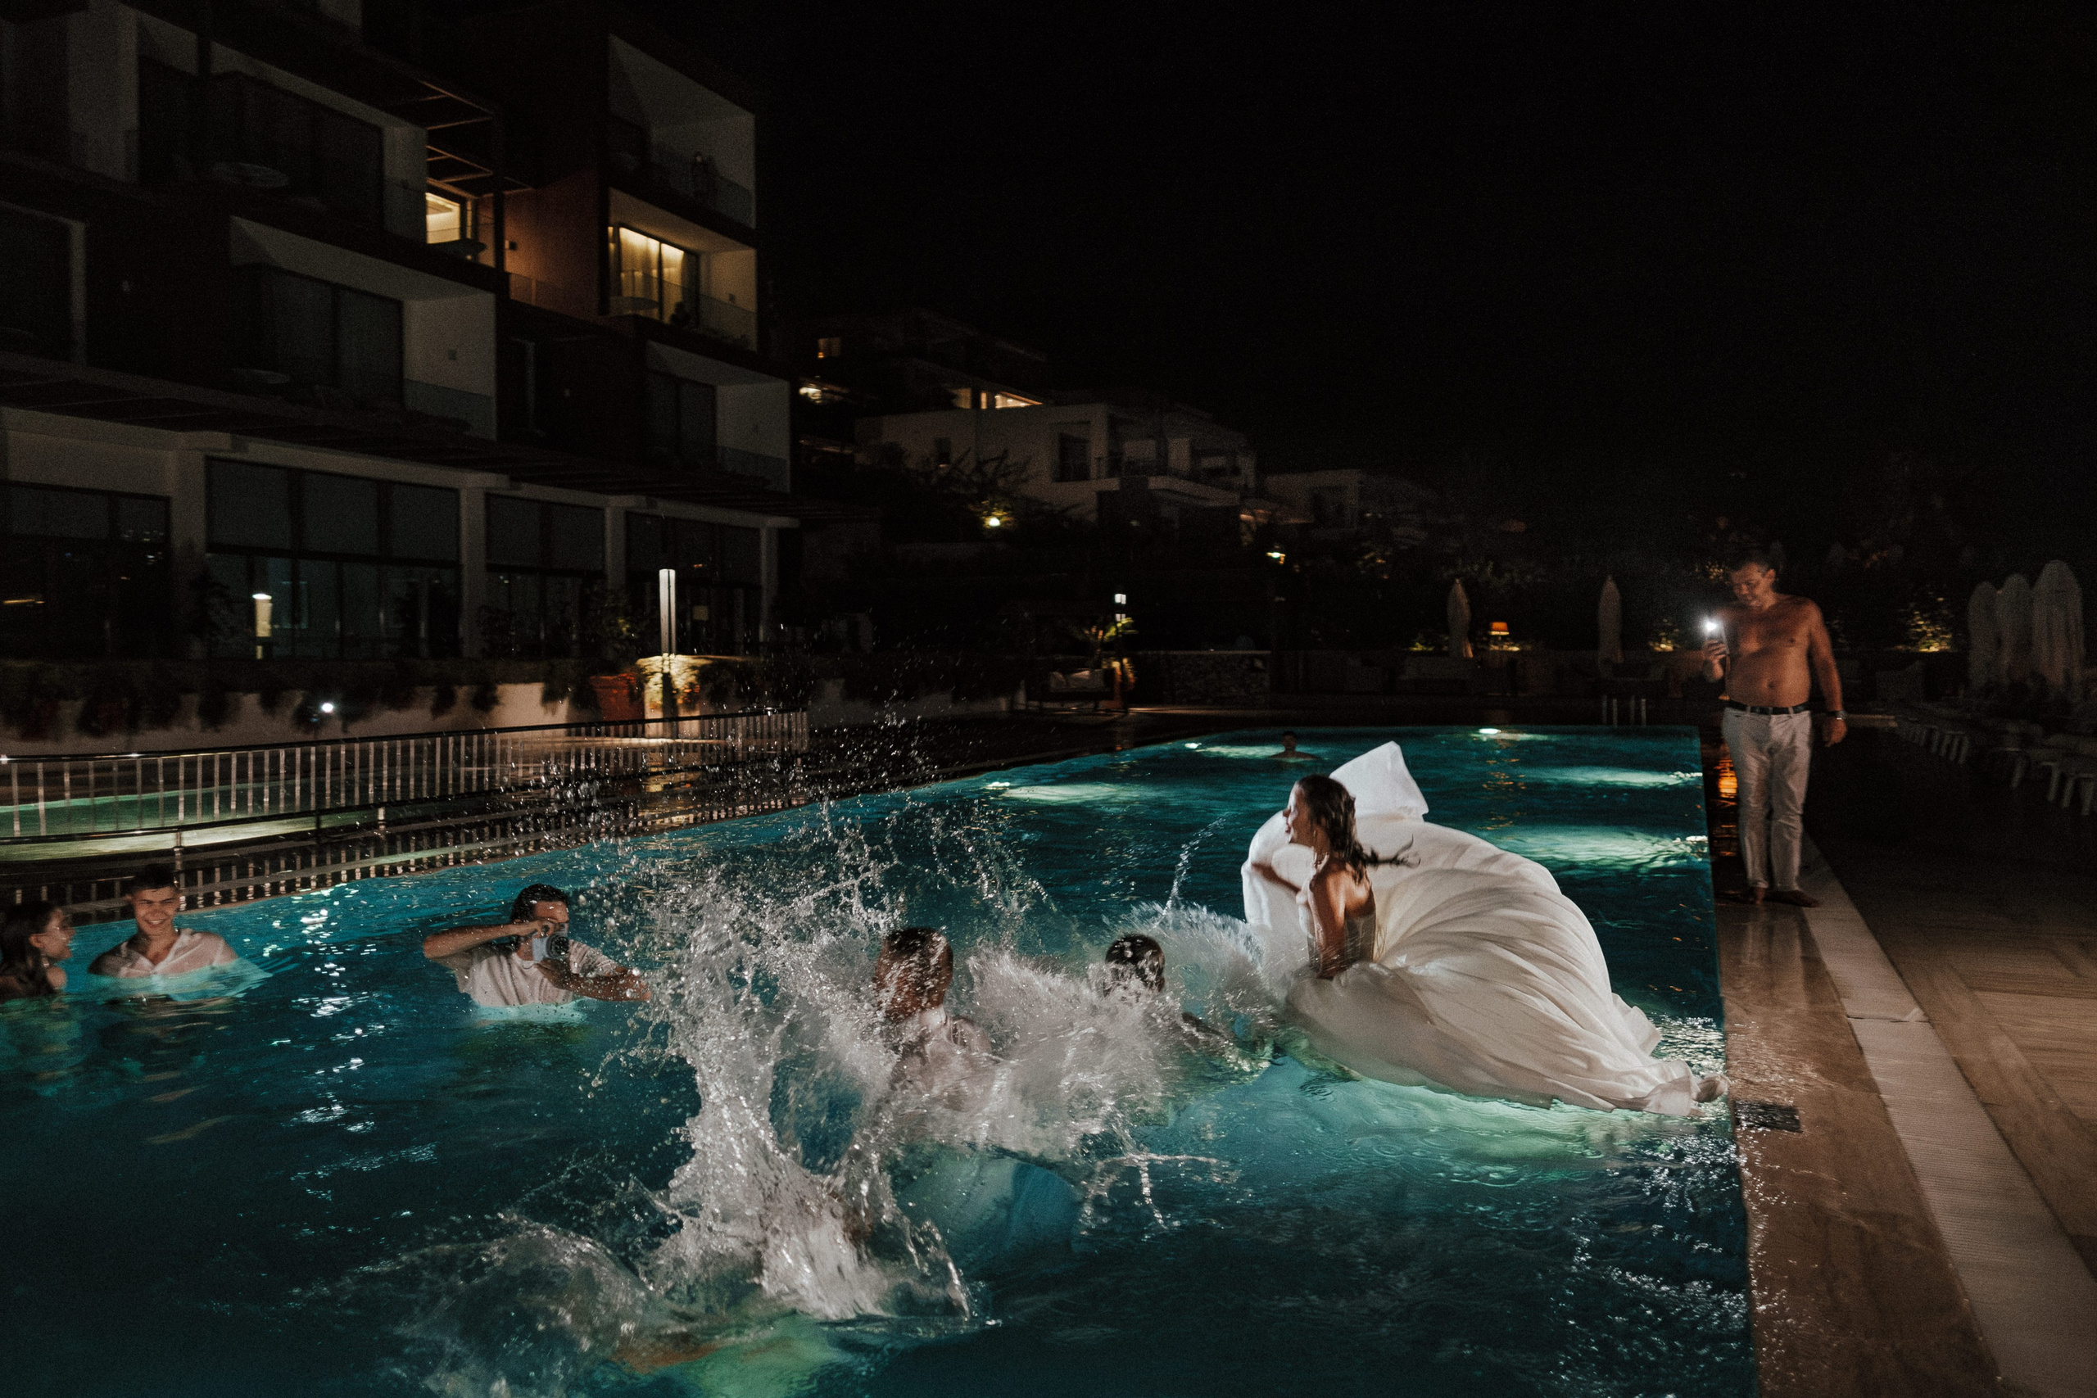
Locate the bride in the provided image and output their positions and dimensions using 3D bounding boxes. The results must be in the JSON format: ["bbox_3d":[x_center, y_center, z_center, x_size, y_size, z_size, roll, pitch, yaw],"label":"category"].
[{"bbox_3d":[1.266,0.664,4.307,1.390,1.020,0.810,1,2,25],"label":"bride"}]

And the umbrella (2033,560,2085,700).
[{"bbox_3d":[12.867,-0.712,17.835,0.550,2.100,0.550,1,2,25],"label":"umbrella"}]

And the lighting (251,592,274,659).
[{"bbox_3d":[-11.978,-1.084,21.318,0.260,1.100,0.260,1,2,25],"label":"lighting"}]

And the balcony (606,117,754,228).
[{"bbox_3d":[-8.961,-11.826,32.039,1.750,1.050,5.100,1,2,25],"label":"balcony"}]

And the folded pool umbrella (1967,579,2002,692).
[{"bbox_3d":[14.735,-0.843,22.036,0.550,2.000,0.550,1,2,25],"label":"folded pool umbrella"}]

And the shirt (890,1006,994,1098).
[{"bbox_3d":[-0.293,1.070,3.878,0.420,0.450,0.280,2,3,37],"label":"shirt"}]

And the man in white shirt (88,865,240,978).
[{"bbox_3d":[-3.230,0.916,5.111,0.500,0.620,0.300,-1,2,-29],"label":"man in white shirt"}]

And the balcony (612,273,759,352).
[{"bbox_3d":[-8.929,-8.840,32.039,1.750,1.050,5.100,1,2,25],"label":"balcony"}]

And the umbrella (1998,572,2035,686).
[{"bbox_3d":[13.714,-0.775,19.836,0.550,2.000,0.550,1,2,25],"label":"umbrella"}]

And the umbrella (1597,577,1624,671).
[{"bbox_3d":[11.061,-1.341,27.536,0.450,2.150,0.450,1,2,25],"label":"umbrella"}]

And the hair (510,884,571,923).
[{"bbox_3d":[-1.715,0.696,4.720,0.200,0.160,0.175,1,2,33],"label":"hair"}]

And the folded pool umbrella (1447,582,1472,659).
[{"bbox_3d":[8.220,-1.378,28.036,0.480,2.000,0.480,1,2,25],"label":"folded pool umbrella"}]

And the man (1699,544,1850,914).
[{"bbox_3d":[3.613,0.144,7.000,0.620,1.740,0.460,1,2,35],"label":"man"}]

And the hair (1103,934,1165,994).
[{"bbox_3d":[0.259,0.809,4.250,0.175,0.190,0.200,1,2,18],"label":"hair"}]

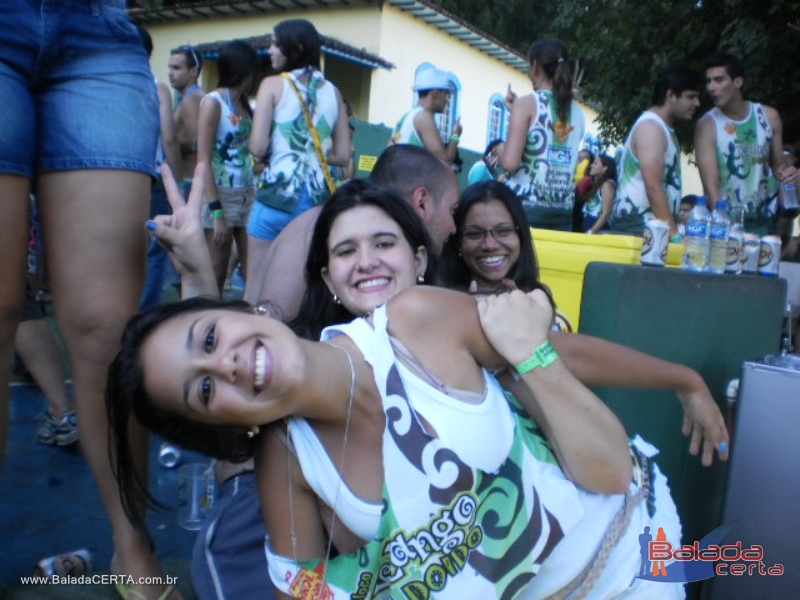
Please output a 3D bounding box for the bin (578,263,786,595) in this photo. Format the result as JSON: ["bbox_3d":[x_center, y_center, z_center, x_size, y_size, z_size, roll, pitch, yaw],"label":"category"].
[{"bbox_3d":[0.830,0.330,2.624,0.550,0.860,0.540,6,4,12],"label":"bin"}]

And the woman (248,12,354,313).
[{"bbox_3d":[-0.478,-0.353,3.490,0.450,1.630,0.300,3,5,-24],"label":"woman"}]

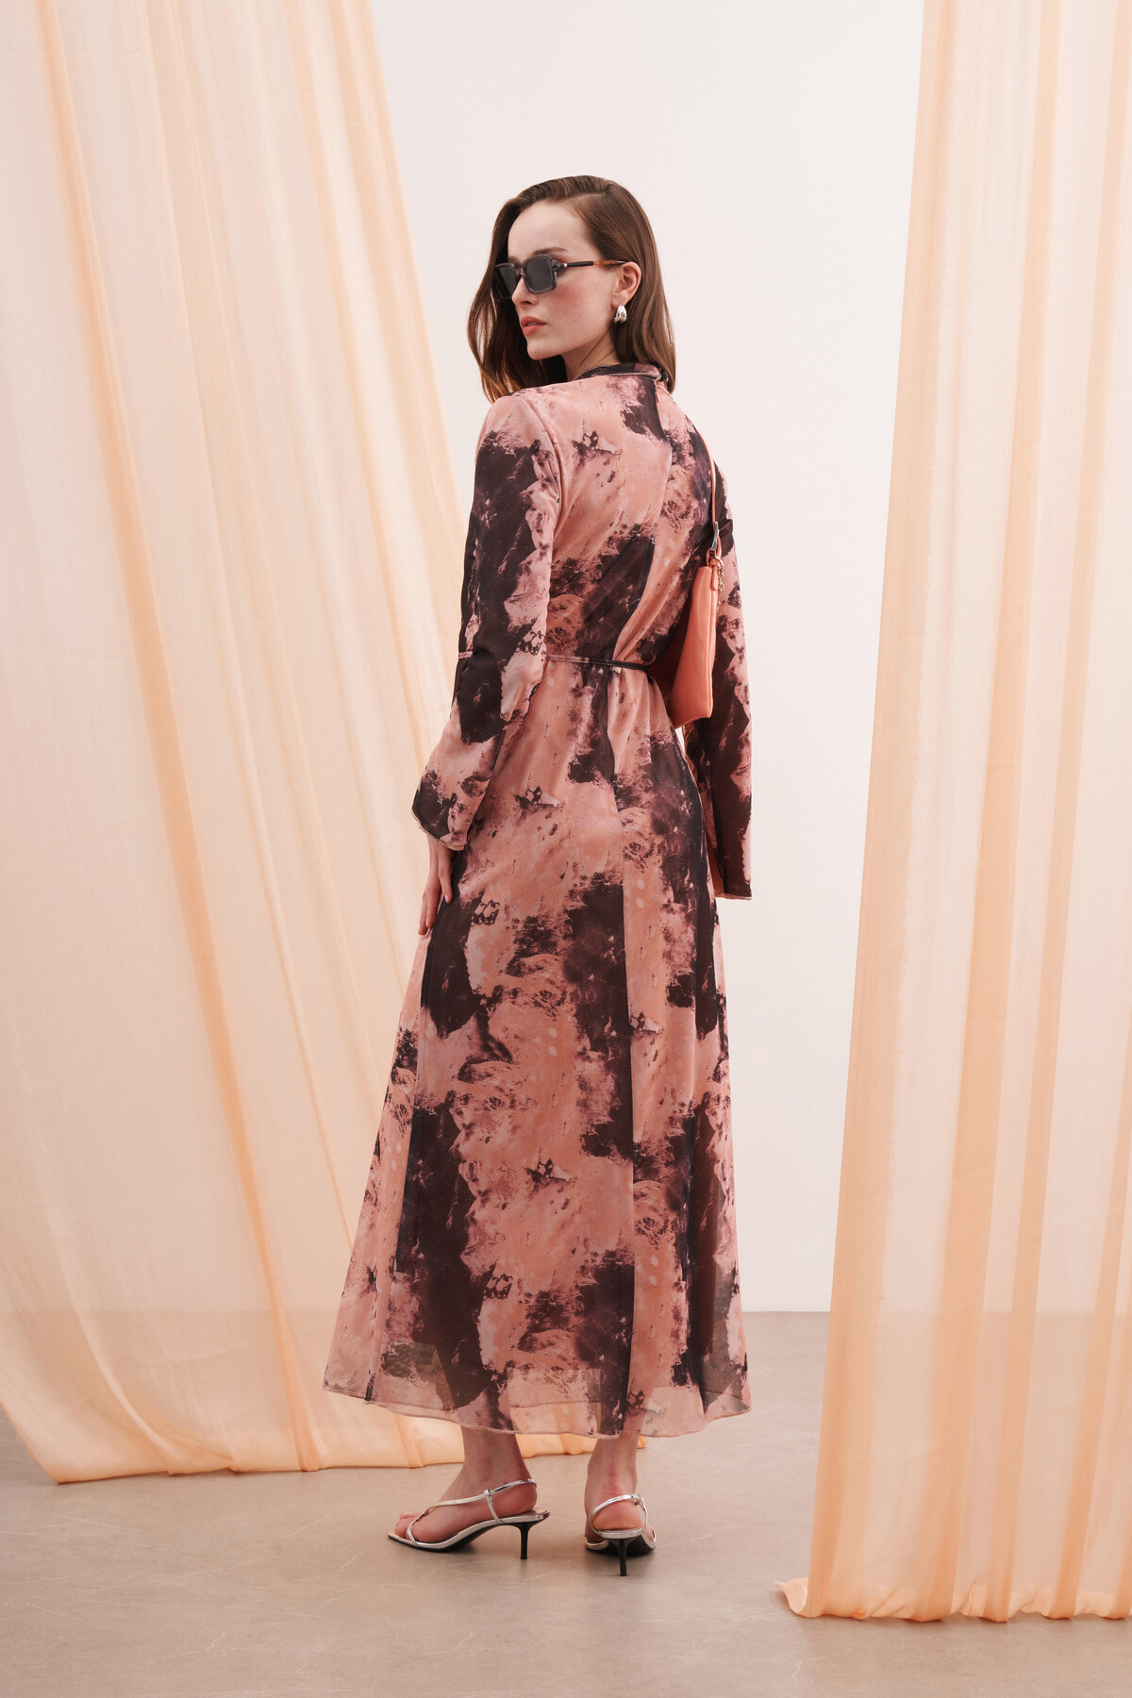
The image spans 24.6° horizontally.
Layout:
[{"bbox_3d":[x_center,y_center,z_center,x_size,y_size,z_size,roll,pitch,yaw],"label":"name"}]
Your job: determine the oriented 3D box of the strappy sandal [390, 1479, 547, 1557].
[{"bbox_3d":[-0.128,0.877,3.440,0.238,0.107,0.090,0,-1,29],"label":"strappy sandal"}]

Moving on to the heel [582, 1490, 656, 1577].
[{"bbox_3d":[0.073,0.877,3.420,0.092,0.107,0.235,0,-1,1],"label":"heel"}]

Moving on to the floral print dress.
[{"bbox_3d":[-0.037,0.042,3.400,0.530,1.380,0.480,1,-1,-37],"label":"floral print dress"}]

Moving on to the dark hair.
[{"bbox_3d":[0.008,-0.733,3.400,0.235,0.300,0.220,1,-1,-40],"label":"dark hair"}]

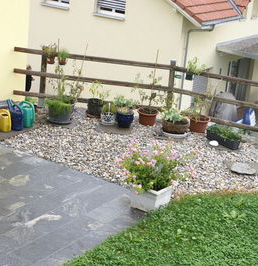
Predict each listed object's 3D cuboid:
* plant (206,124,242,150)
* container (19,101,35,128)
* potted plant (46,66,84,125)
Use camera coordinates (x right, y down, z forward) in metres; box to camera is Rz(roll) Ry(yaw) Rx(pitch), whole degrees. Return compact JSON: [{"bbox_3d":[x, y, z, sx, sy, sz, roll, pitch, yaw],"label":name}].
[{"bbox_3d":[1.373,0.032,9.596,0.240,0.250,0.600,-9,23,-37],"label":"plant"},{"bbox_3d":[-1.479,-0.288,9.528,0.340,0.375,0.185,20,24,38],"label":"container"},{"bbox_3d":[-0.946,-0.557,9.780,0.520,0.820,0.450,6,19,0],"label":"potted plant"}]

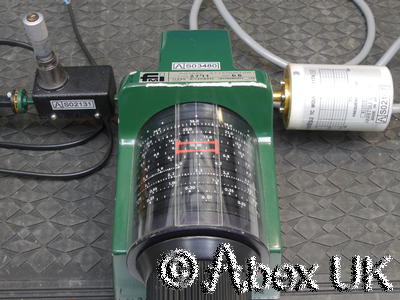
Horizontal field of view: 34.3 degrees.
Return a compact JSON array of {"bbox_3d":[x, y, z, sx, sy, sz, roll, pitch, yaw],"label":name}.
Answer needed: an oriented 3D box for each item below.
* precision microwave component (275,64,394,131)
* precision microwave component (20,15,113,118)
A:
[{"bbox_3d":[0.104,-0.042,0.520,0.089,0.052,0.052,1,54,0],"label":"precision microwave component"},{"bbox_3d":[-0.100,-0.065,0.494,0.059,0.093,0.029,-1,54,0],"label":"precision microwave component"}]

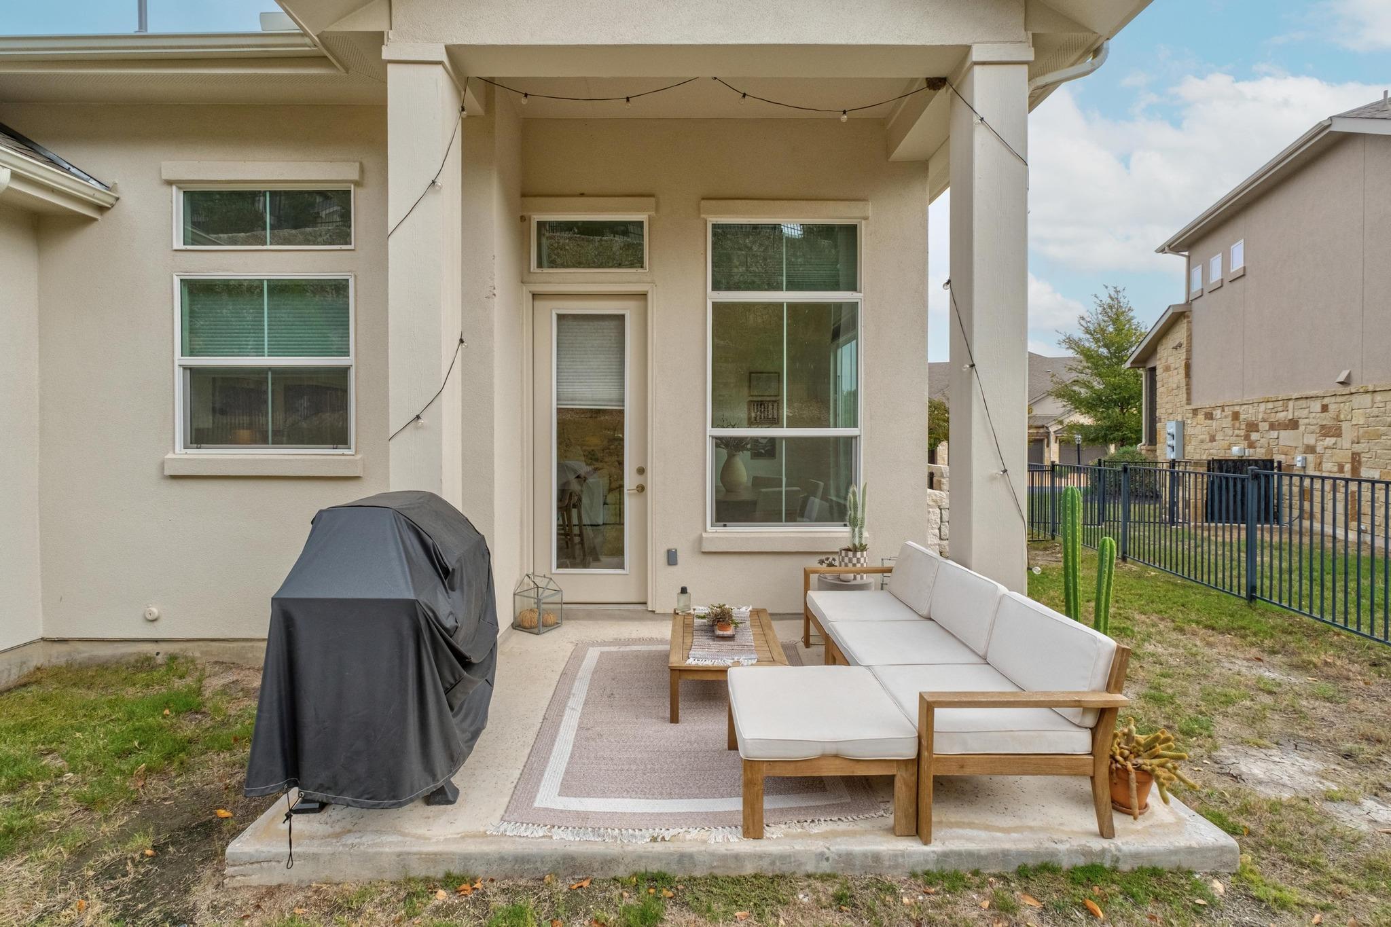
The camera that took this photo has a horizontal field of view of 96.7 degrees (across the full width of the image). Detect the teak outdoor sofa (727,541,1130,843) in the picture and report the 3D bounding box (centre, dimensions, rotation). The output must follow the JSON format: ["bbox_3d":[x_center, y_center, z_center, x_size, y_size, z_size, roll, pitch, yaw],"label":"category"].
[{"bbox_3d":[0.850,0.950,3.280,1.380,0.710,2.200,0,2,0],"label":"teak outdoor sofa"}]

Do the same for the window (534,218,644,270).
[{"bbox_3d":[-0.835,-1.737,4.880,0.910,0.437,0.090,0,1,0],"label":"window"}]

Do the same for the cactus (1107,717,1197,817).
[{"bbox_3d":[1.780,1.180,2.450,0.340,0.320,0.300,0,1,0],"label":"cactus"}]

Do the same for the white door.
[{"bbox_3d":[-0.836,-0.120,4.930,0.930,2.460,0.090,0,2,0],"label":"white door"}]

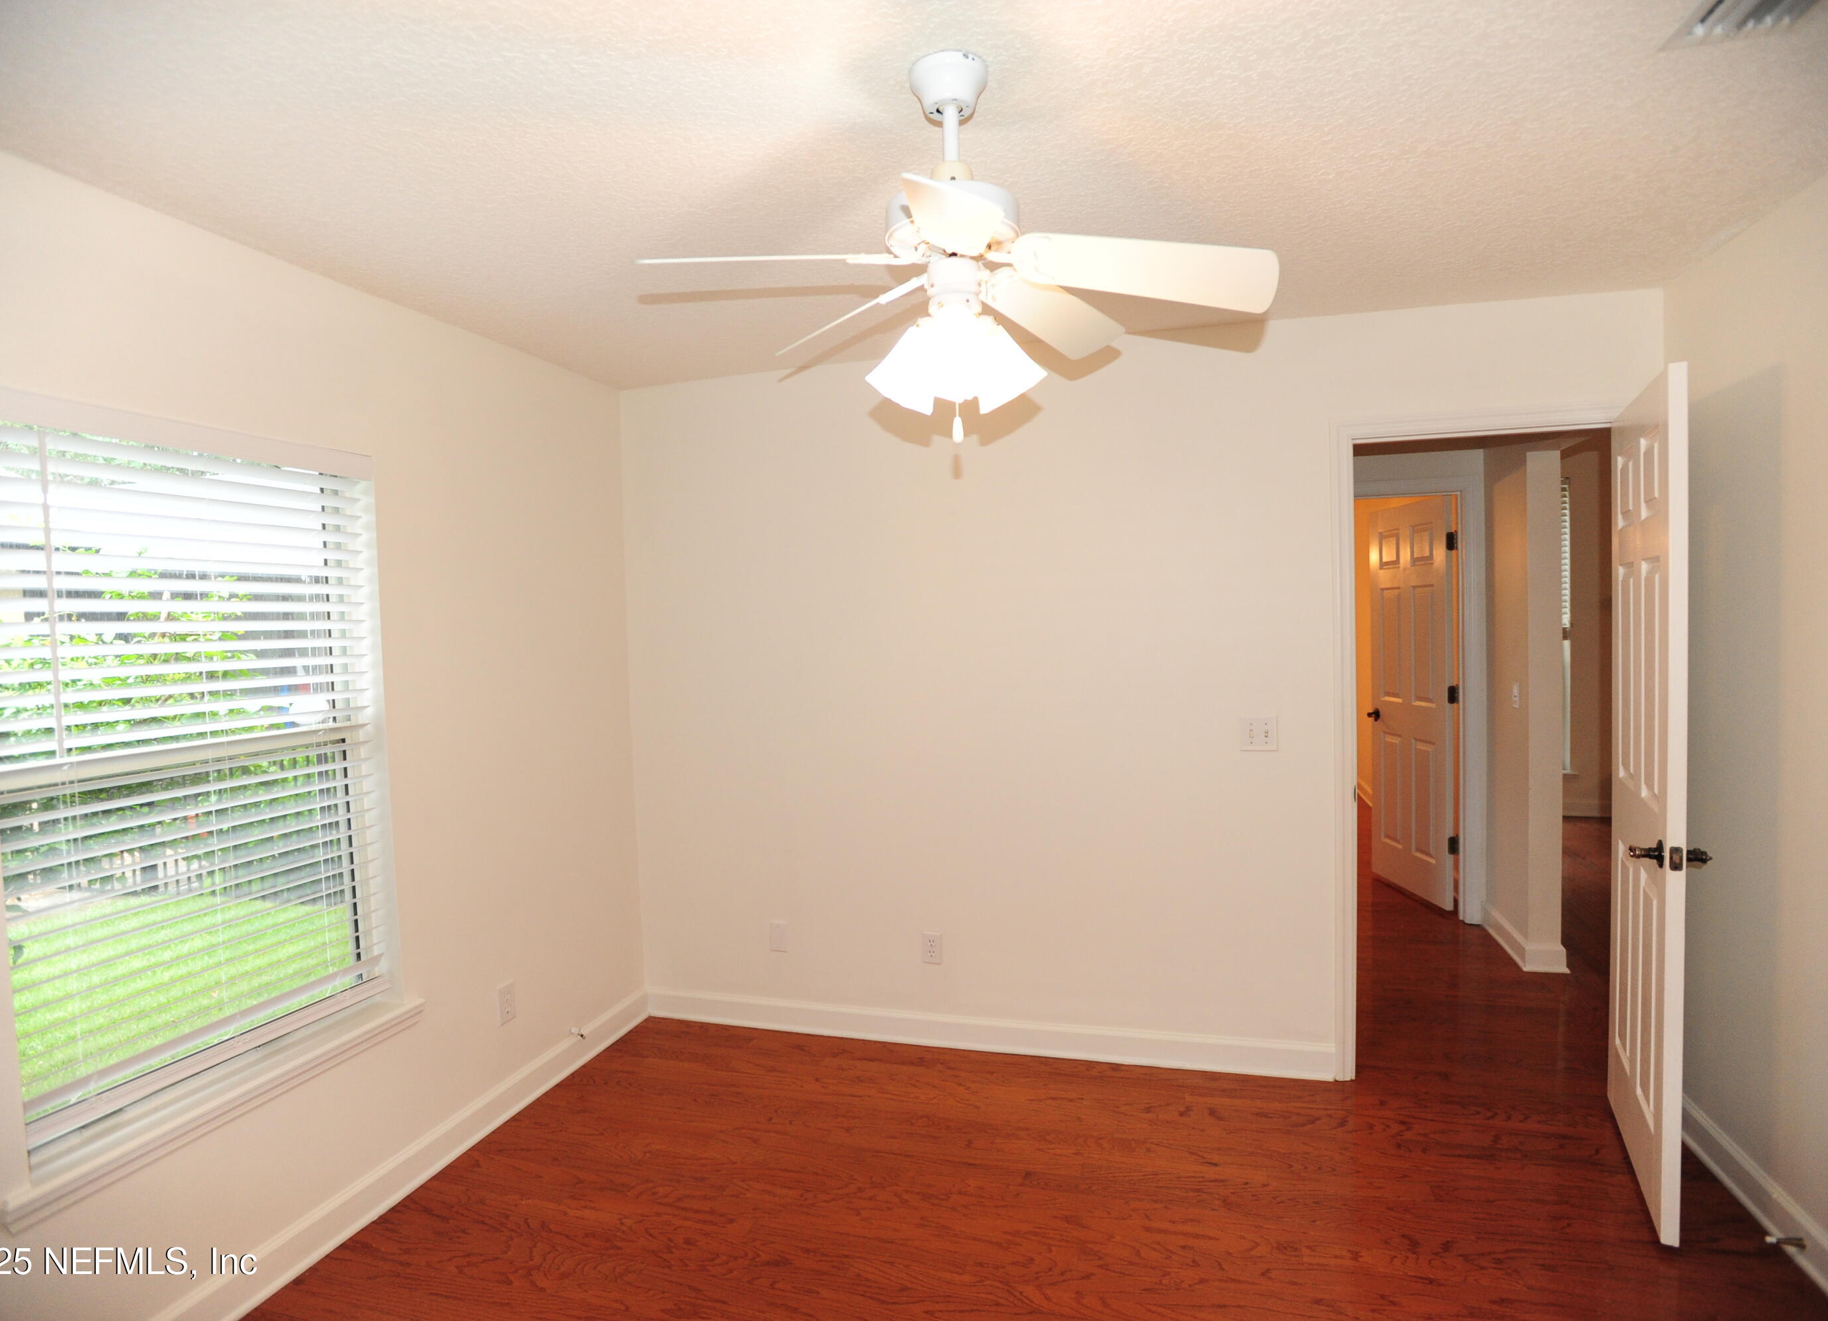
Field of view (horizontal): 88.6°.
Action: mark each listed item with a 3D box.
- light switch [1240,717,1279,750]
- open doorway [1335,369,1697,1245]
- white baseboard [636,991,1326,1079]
[{"bbox_3d":[1.115,0.238,3.021,0.116,0.114,0.016,-1,3,16],"label":"light switch"},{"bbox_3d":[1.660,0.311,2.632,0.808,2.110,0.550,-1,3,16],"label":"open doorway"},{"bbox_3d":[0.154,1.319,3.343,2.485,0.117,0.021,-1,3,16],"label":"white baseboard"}]

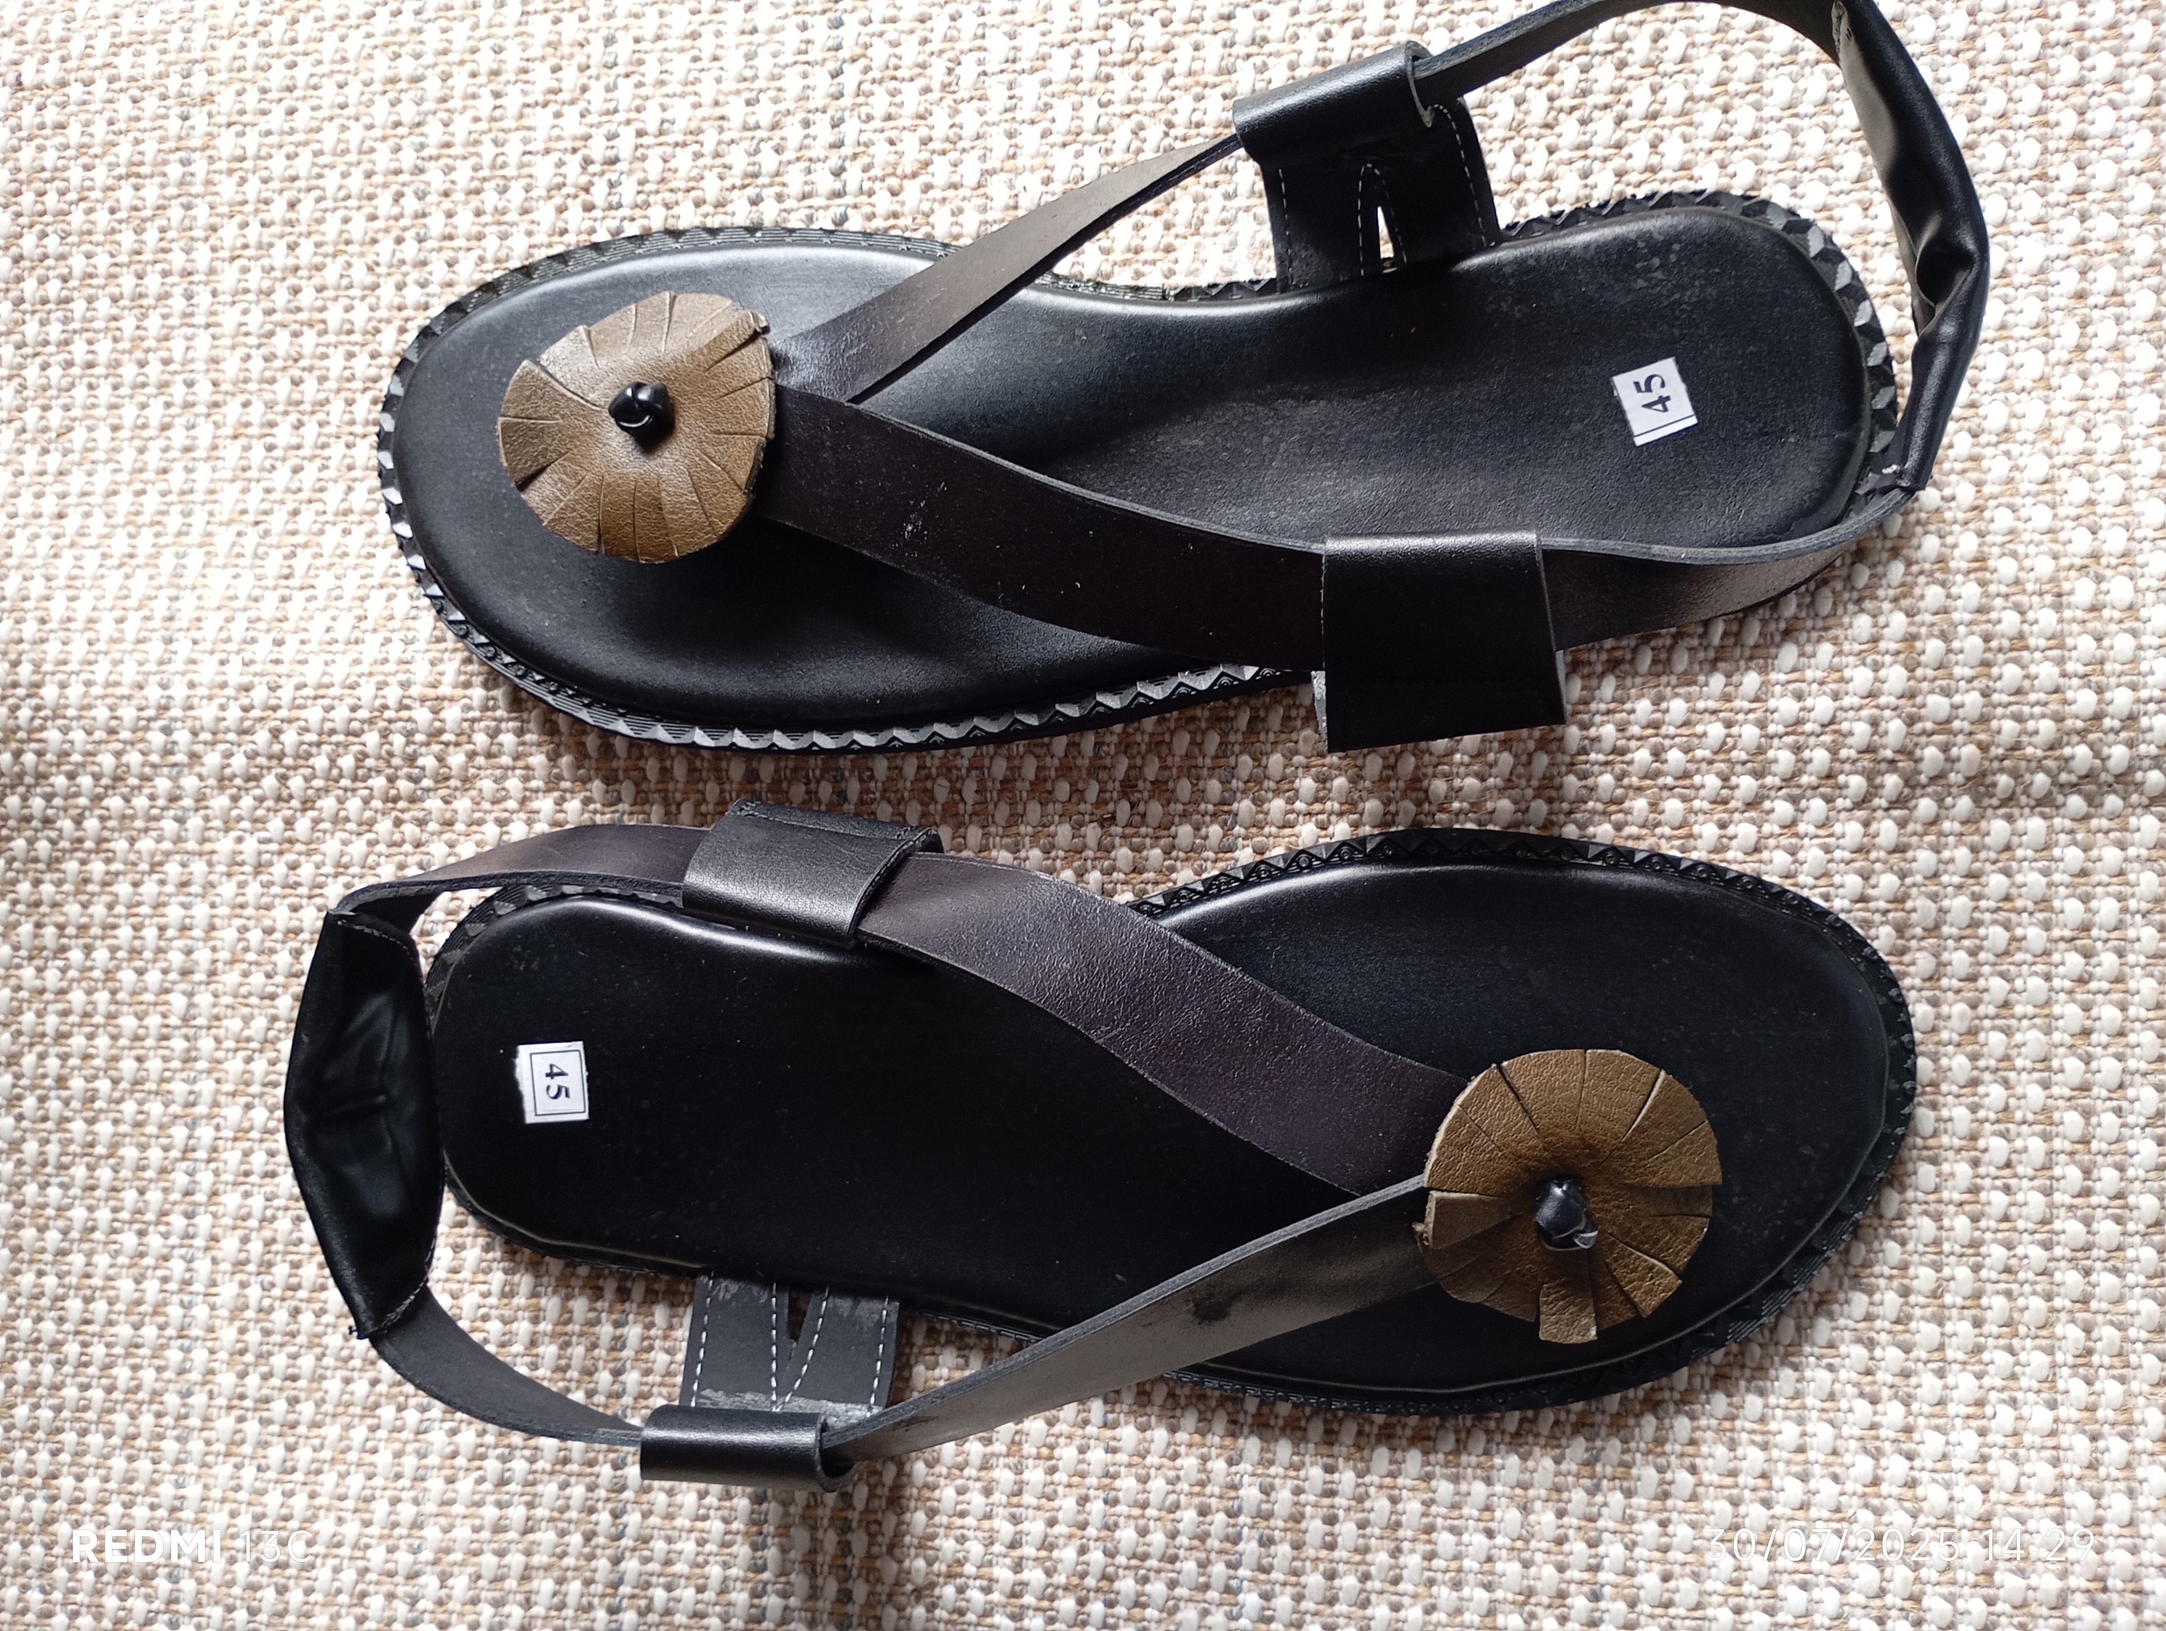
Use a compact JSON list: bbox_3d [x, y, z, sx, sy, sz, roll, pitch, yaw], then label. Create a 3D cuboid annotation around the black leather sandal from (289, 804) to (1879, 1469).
[{"bbox_3d":[-0.002,0.064,0.331,0.308,0.075,0.128,2,90,10],"label":"black leather sandal"}]

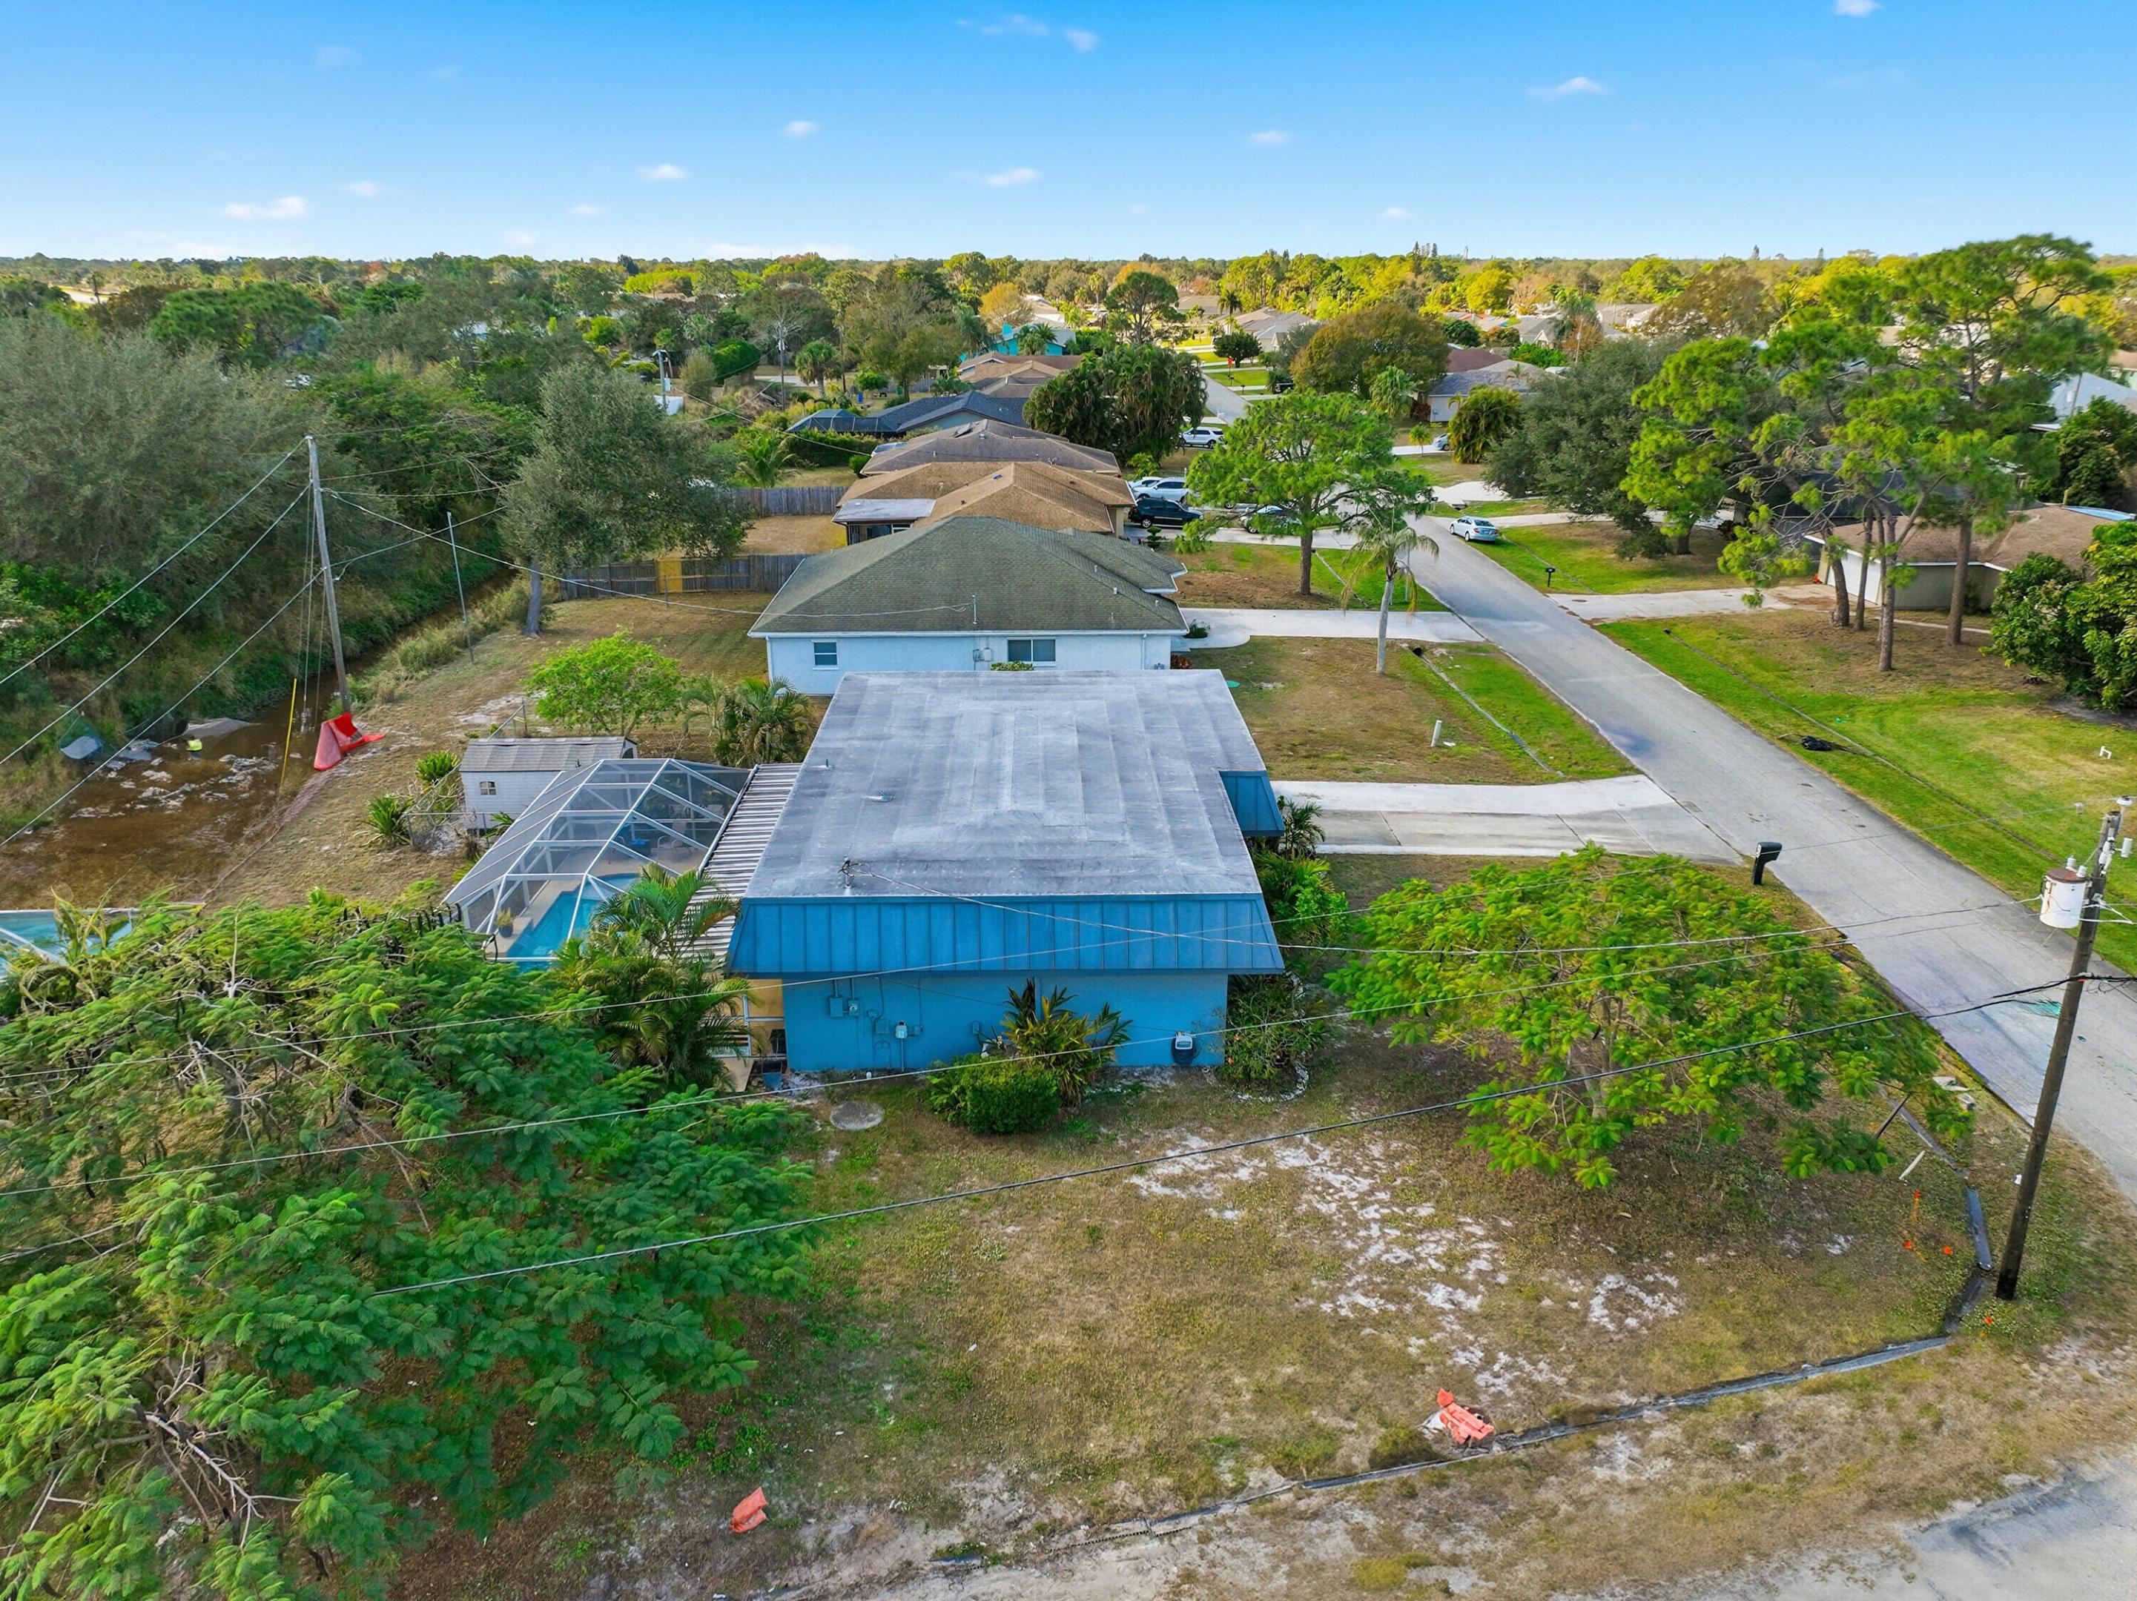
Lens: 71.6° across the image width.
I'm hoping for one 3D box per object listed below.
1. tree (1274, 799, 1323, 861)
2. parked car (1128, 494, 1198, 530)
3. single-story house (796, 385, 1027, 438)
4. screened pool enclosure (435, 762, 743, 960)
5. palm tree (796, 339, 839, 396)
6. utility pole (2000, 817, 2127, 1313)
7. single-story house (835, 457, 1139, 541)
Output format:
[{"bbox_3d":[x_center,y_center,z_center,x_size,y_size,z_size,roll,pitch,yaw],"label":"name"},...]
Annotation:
[{"bbox_3d":[6.573,0.855,41.760,1.550,2.021,1.500,0,20,0],"label":"tree"},{"bbox_3d":[6.184,-18.157,93.205,4.700,1.720,1.900,0,20,0],"label":"parked car"},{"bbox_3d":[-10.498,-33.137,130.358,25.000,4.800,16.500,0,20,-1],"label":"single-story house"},{"bbox_3d":[-11.566,1.857,36.886,5.454,3.499,12.078,0,20,-1],"label":"screened pool enclosure"},{"bbox_3d":[-30.728,-52.424,179.964,4.951,6.833,4.849,0,20,0],"label":"palm tree"},{"bbox_3d":[15.241,4.167,23.007,1.150,8.729,0.650,-2,20,1],"label":"utility pole"},{"bbox_3d":[-4.628,-16.677,85.077,16.900,4.600,19.200,0,20,0],"label":"single-story house"}]

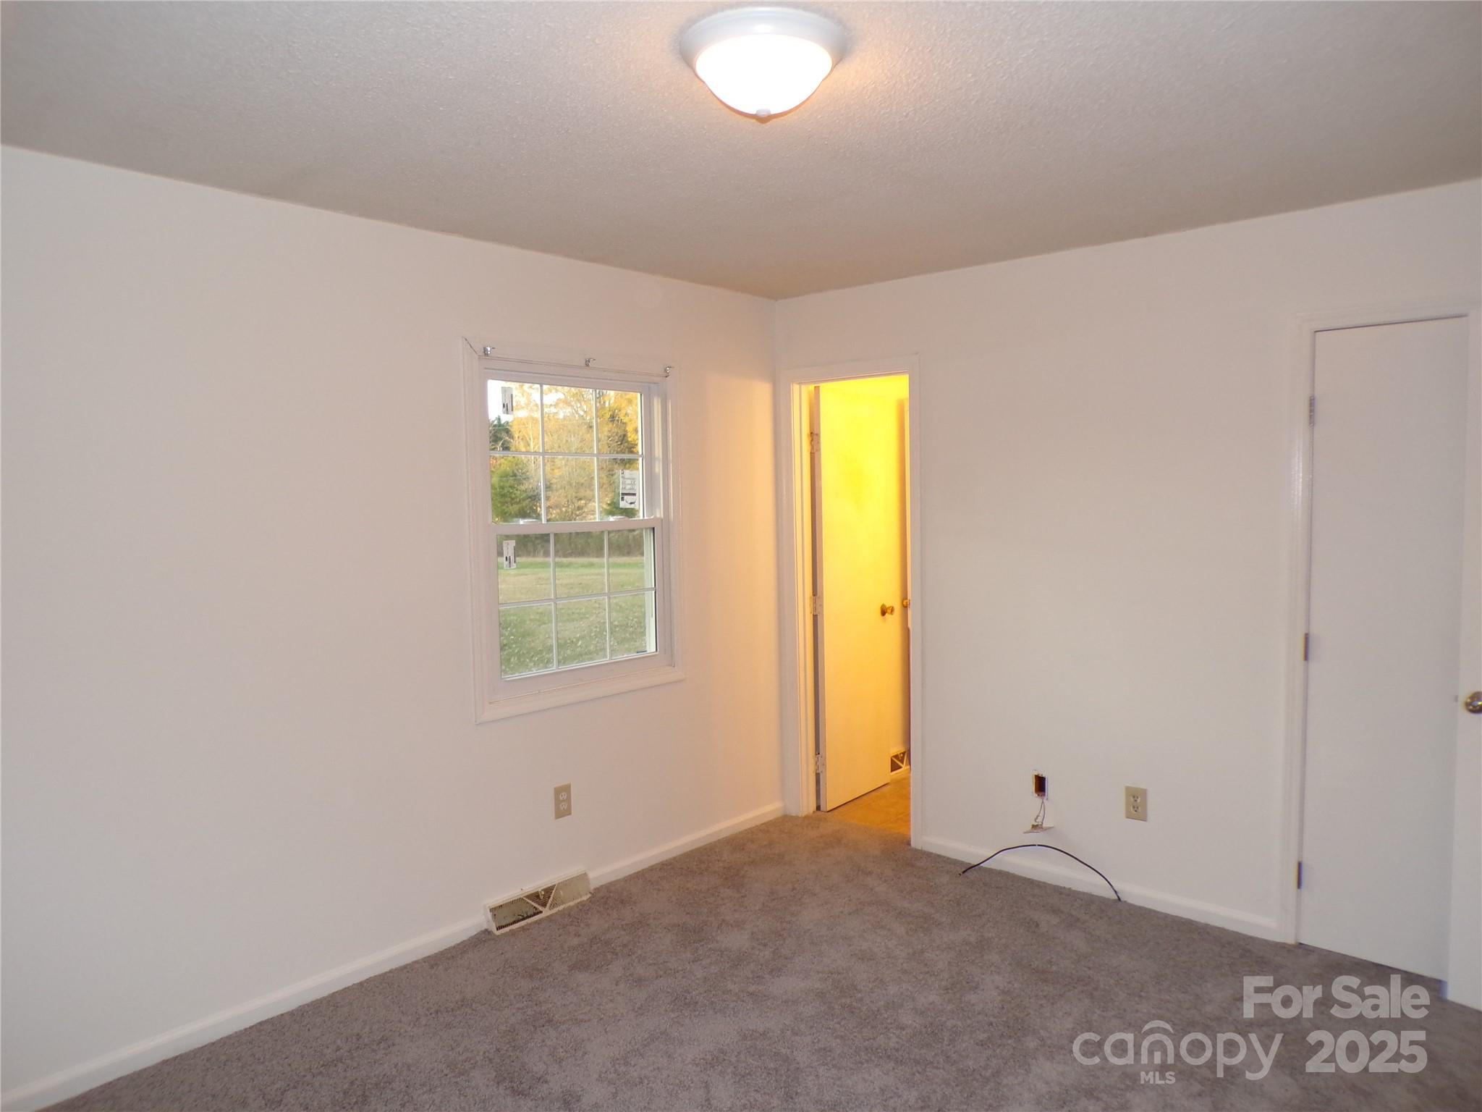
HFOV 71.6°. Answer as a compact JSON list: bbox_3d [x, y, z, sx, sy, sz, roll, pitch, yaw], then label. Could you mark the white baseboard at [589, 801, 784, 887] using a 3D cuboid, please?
[{"bbox_3d":[-0.188,1.241,4.478,0.016,0.066,1.205,2,5,41],"label":"white baseboard"}]

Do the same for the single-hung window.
[{"bbox_3d":[-0.613,-0.111,3.978,0.090,1.325,1.045,2,5,41],"label":"single-hung window"}]

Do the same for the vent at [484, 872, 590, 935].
[{"bbox_3d":[-0.741,1.282,3.816,0.063,0.088,0.450,2,5,41],"label":"vent"}]

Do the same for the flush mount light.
[{"bbox_3d":[0.043,-0.931,2.010,0.325,0.140,0.325,-1,4,0],"label":"flush mount light"}]

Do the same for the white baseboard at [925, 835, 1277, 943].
[{"bbox_3d":[1.302,1.254,3.958,1.395,0.064,0.016,2,5,41],"label":"white baseboard"}]

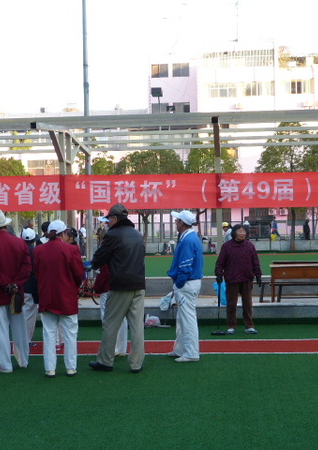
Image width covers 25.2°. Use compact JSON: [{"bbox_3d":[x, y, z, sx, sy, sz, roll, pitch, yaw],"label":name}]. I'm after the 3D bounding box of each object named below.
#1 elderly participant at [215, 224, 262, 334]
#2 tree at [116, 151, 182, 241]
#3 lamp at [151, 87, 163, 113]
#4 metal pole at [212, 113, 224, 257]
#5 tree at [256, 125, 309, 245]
[{"bbox_3d":[1.126,0.757,10.000,0.620,1.530,0.350,-1,0,-3],"label":"elderly participant"},{"bbox_3d":[-0.525,-1.382,39.300,3.700,5.800,3.600,-1,0,5],"label":"tree"},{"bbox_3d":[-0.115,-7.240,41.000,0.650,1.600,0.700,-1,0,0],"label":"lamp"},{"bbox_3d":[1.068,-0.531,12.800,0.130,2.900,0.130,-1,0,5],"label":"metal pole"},{"bbox_3d":[6.569,-2.058,37.500,3.000,6.700,3.000,-1,0,5],"label":"tree"}]

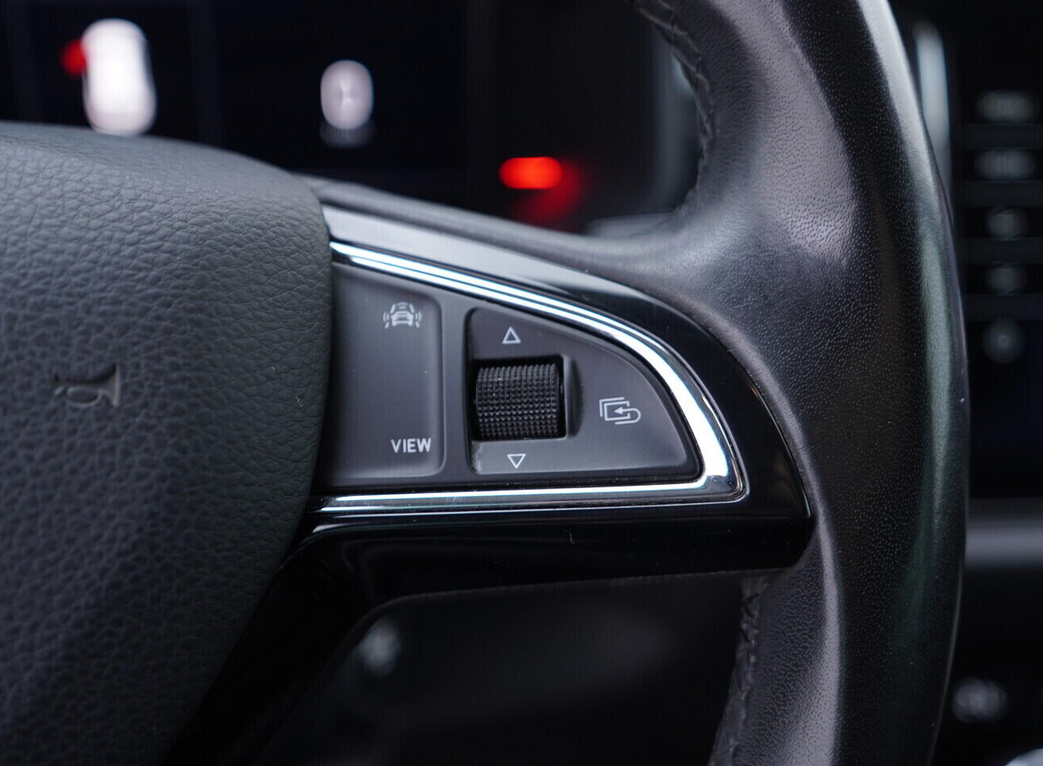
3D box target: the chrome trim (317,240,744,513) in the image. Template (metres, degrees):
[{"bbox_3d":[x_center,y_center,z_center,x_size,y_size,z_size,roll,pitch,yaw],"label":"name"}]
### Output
[{"bbox_3d":[0.001,-0.001,0.187,0.068,0.042,0.012,-2,-2,6],"label":"chrome trim"}]

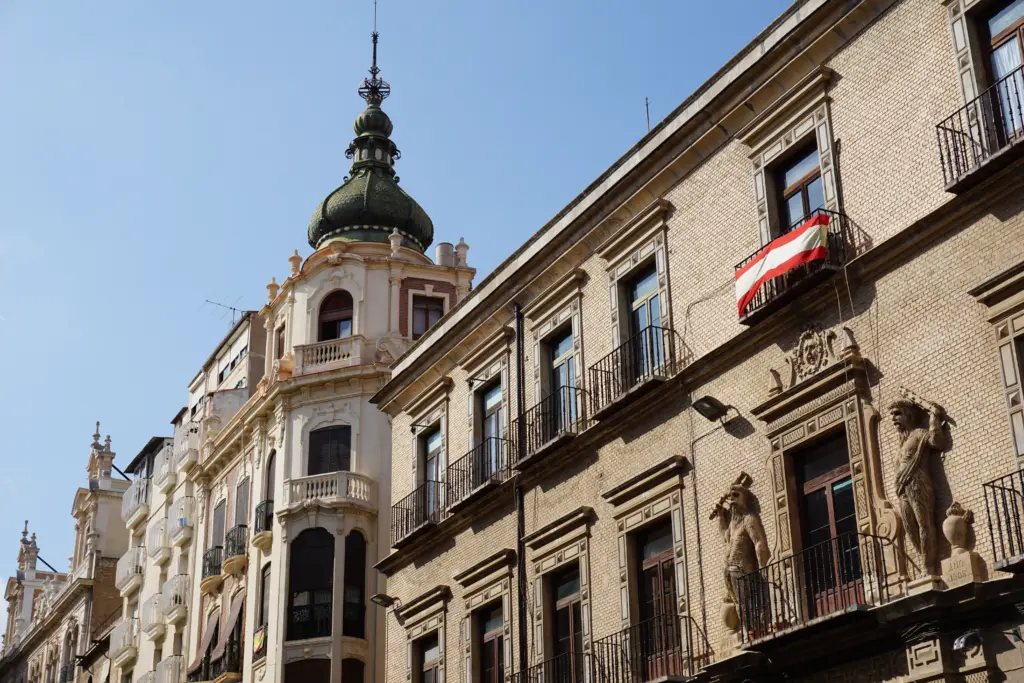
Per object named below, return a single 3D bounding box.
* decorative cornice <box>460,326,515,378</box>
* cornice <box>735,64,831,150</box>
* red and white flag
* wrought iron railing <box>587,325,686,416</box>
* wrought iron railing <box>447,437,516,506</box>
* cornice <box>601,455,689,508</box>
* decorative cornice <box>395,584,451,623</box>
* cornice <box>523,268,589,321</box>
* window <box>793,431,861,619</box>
[{"bbox_3d":[-0.612,0.257,33.255,0.232,0.310,2.408,11,-27,-25],"label":"decorative cornice"},{"bbox_3d":[4.509,-3.827,24.315,0.232,0.310,2.408,11,-27,-25],"label":"cornice"},{"bbox_3d":[4.243,-1.152,22.735,0.230,0.880,2.224,11,-27,-25],"label":"red and white flag"},{"bbox_3d":[2.209,0.612,26.680,0.520,1.009,2.192,11,-27,-25],"label":"wrought iron railing"},{"bbox_3d":[-0.734,2.959,32.010,0.545,0.969,2.147,11,-27,-25],"label":"wrought iron railing"},{"bbox_3d":[2.346,2.587,26.128,0.232,0.276,2.491,11,-27,-25],"label":"cornice"},{"bbox_3d":[-2.095,6.129,33.881,0.232,0.276,2.491,11,-27,-25],"label":"decorative cornice"},{"bbox_3d":[0.854,-0.912,30.696,0.232,0.310,2.408,11,-27,-25],"label":"cornice"},{"bbox_3d":[4.715,2.764,21.517,0.240,2.840,1.474,11,-27,-25],"label":"window"}]

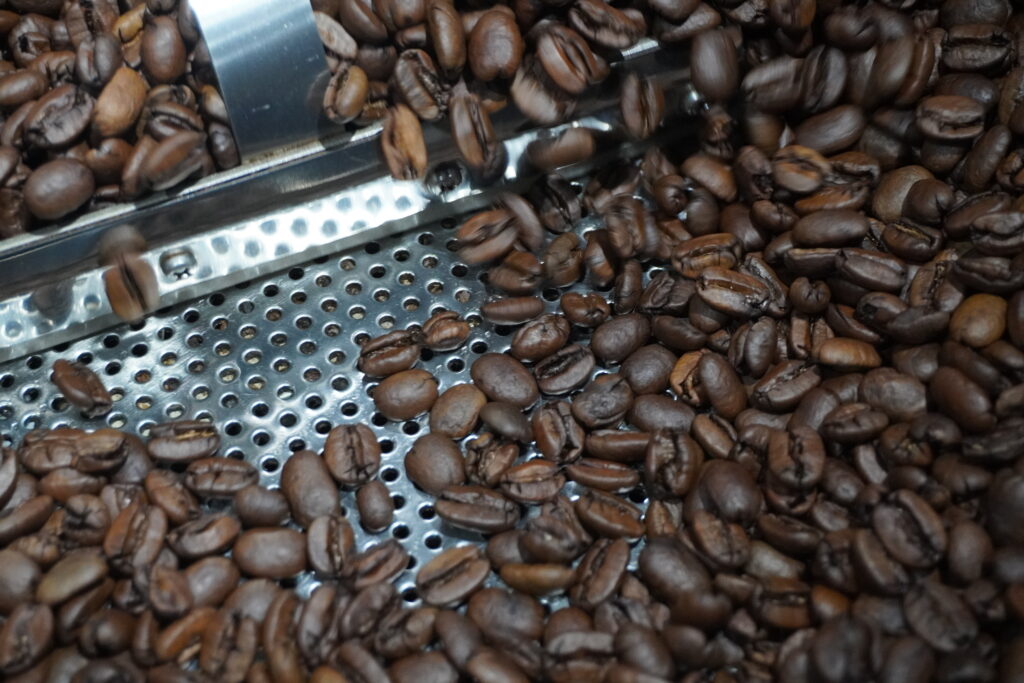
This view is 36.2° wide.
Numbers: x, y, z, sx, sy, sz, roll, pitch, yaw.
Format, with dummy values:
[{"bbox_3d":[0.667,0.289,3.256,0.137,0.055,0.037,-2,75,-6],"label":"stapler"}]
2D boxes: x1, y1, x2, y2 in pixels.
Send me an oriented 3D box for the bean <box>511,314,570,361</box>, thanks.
[{"bbox_3d":[0.004,-0.001,0.240,0.011,0.005,0.007,-39,63,-23],"label":"bean"}]

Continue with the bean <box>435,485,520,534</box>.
[{"bbox_3d":[-0.005,0.024,0.222,0.013,0.005,0.007,13,48,14],"label":"bean"}]

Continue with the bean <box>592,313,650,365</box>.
[{"bbox_3d":[0.017,0.000,0.240,0.008,0.005,0.011,35,63,23],"label":"bean"}]

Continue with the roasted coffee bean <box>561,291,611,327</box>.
[{"bbox_3d":[0.011,-0.005,0.244,0.008,0.004,0.005,16,57,12],"label":"roasted coffee bean"}]

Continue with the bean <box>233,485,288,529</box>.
[{"bbox_3d":[-0.038,0.025,0.235,0.009,0.005,0.007,18,59,5],"label":"bean"}]

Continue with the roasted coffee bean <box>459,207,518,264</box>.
[{"bbox_3d":[-0.004,-0.017,0.258,0.011,0.005,0.008,-30,89,-4],"label":"roasted coffee bean"}]

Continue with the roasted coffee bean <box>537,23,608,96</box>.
[{"bbox_3d":[0.009,-0.044,0.246,0.008,0.005,0.013,-39,97,-2],"label":"roasted coffee bean"}]

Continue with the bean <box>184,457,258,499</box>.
[{"bbox_3d":[-0.042,0.019,0.227,0.011,0.004,0.006,5,55,5],"label":"bean"}]

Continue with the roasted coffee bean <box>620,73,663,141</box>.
[{"bbox_3d":[0.021,-0.039,0.260,0.007,0.005,0.011,-8,98,-9],"label":"roasted coffee bean"}]

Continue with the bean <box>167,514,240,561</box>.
[{"bbox_3d":[-0.043,0.027,0.220,0.011,0.005,0.006,-19,42,-21],"label":"bean"}]

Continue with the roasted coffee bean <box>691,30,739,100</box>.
[{"bbox_3d":[0.033,-0.045,0.256,0.008,0.005,0.012,-6,99,3],"label":"roasted coffee bean"}]

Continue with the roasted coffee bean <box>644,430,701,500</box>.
[{"bbox_3d":[0.024,0.019,0.235,0.009,0.005,0.011,0,70,0],"label":"roasted coffee bean"}]

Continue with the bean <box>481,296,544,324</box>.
[{"bbox_3d":[0.000,-0.005,0.254,0.011,0.007,0.005,-4,88,0],"label":"bean"}]

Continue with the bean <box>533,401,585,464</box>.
[{"bbox_3d":[0.007,0.014,0.239,0.008,0.006,0.010,-3,71,-35],"label":"bean"}]

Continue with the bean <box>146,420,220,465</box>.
[{"bbox_3d":[-0.050,0.016,0.239,0.011,0.005,0.008,-5,27,-12],"label":"bean"}]

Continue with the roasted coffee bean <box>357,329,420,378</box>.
[{"bbox_3d":[-0.019,0.002,0.239,0.011,0.005,0.007,-28,52,-23],"label":"roasted coffee bean"}]

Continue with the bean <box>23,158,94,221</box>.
[{"bbox_3d":[-0.069,-0.023,0.238,0.011,0.006,0.009,-37,73,-12],"label":"bean"}]

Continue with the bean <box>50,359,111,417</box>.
[{"bbox_3d":[-0.068,0.008,0.246,0.006,0.007,0.012,-39,64,-22],"label":"bean"}]

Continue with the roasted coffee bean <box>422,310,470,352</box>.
[{"bbox_3d":[-0.010,-0.002,0.242,0.009,0.004,0.006,-24,49,-21],"label":"roasted coffee bean"}]

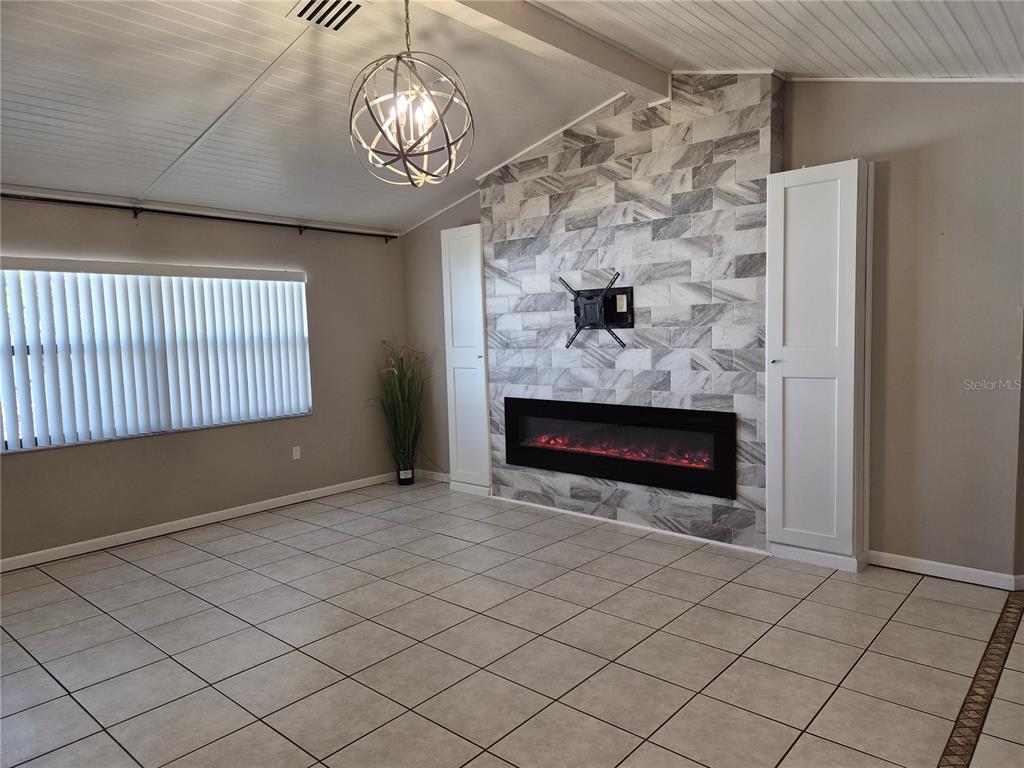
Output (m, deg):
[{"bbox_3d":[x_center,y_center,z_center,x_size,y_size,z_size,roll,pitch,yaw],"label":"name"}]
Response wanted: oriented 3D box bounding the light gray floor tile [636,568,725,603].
[{"bbox_3d":[0.965,1.146,3.879,0.401,0.012,0.401,3,6,41],"label":"light gray floor tile"}]

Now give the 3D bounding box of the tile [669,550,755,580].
[{"bbox_3d":[1.230,1.116,4.212,0.402,0.010,0.402,3,6,41],"label":"tile"}]

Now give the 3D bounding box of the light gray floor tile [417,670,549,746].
[{"bbox_3d":[-0.112,1.292,2.717,0.409,0.010,0.409,3,6,41],"label":"light gray floor tile"}]

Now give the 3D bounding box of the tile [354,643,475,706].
[{"bbox_3d":[-0.413,1.255,2.935,0.401,0.012,0.401,3,6,41],"label":"tile"}]

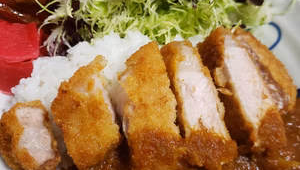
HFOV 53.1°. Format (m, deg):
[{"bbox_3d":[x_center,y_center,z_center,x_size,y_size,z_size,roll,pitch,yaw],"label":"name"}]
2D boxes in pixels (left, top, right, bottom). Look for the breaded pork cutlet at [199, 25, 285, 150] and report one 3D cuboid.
[{"bbox_3d":[0.058,0.002,0.195,0.026,0.031,0.072,-11,71,-16],"label":"breaded pork cutlet"}]

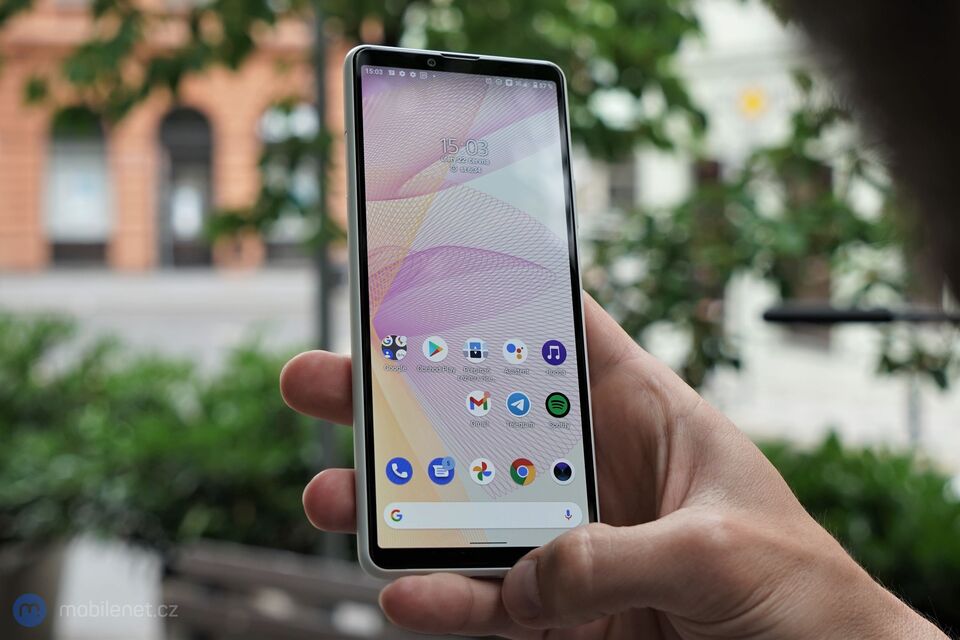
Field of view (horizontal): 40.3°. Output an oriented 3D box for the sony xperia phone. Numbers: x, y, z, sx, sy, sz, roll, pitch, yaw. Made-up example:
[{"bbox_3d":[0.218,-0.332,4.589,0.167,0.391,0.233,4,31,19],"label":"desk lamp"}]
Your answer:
[{"bbox_3d":[-0.003,-0.005,0.372,0.068,0.154,0.009,2,-17,-17],"label":"sony xperia phone"}]

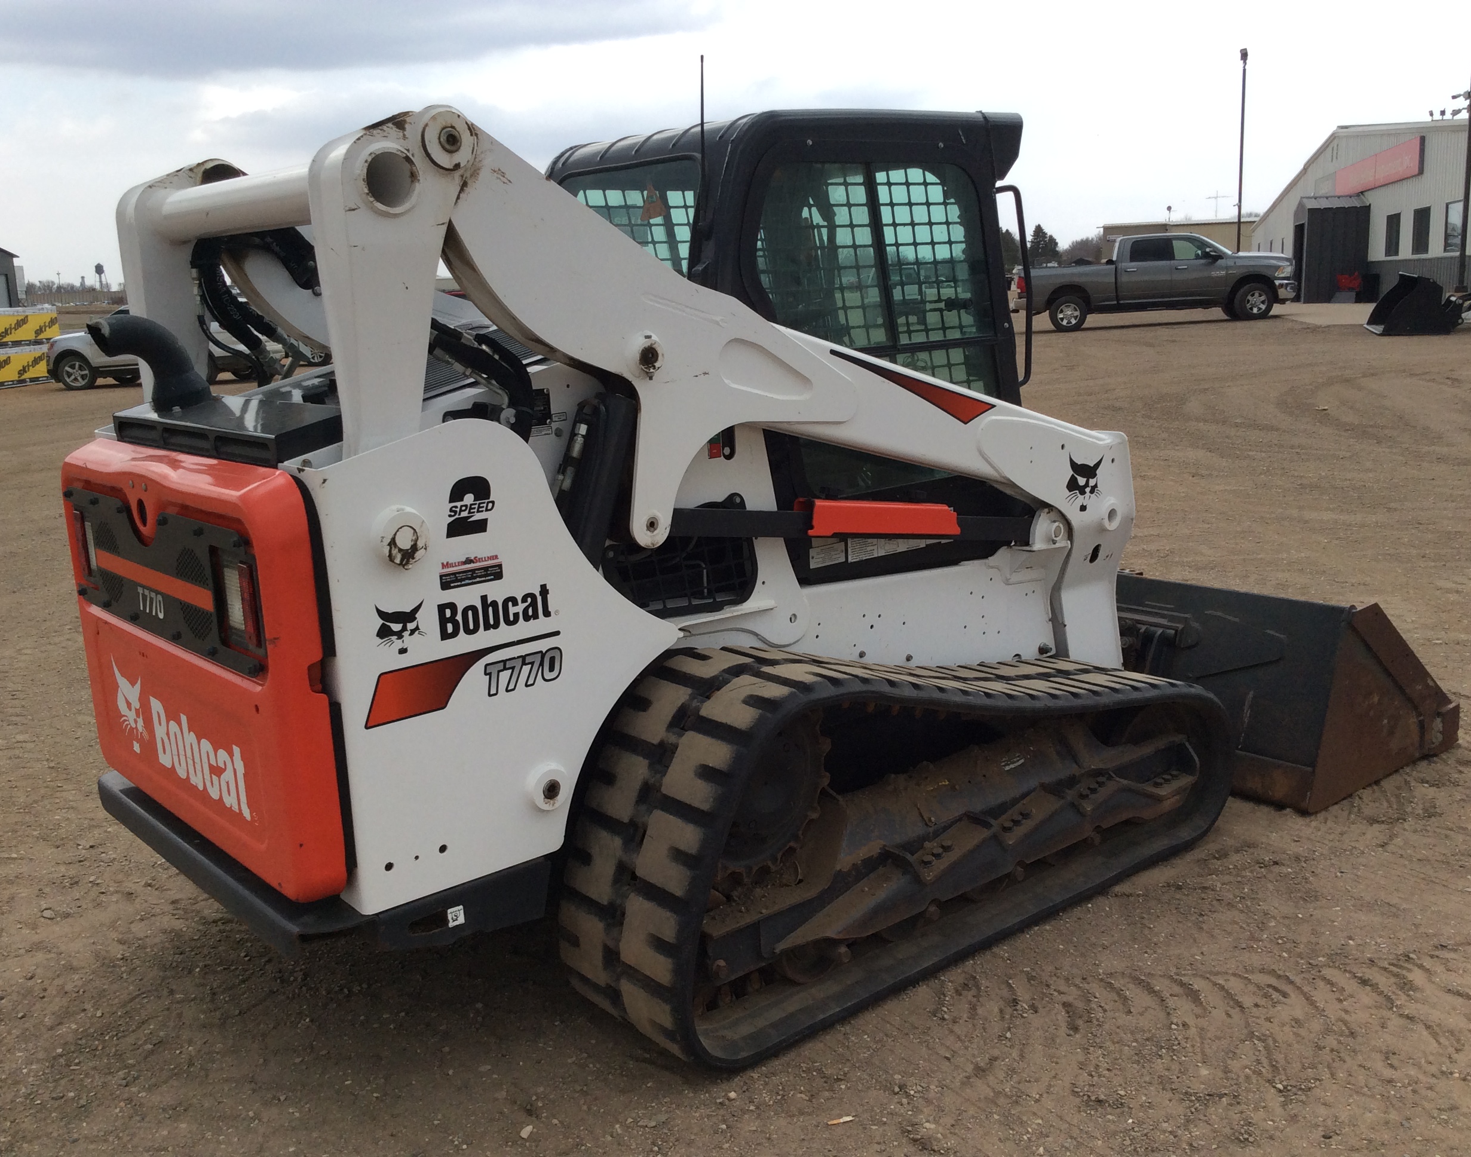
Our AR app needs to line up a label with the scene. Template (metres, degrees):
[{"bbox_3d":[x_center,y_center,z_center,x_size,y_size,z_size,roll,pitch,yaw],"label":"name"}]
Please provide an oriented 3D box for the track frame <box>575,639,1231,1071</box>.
[{"bbox_3d":[0.492,0.459,3.587,2.000,0.800,0.450,-12,15,-38],"label":"track frame"}]

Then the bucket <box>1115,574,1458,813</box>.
[{"bbox_3d":[1.377,0.189,5.188,0.980,0.578,2.030,-12,15,-38],"label":"bucket"}]

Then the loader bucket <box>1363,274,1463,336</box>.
[{"bbox_3d":[12.258,-4.927,25.577,1.350,1.000,2.200,4,14,27],"label":"loader bucket"}]

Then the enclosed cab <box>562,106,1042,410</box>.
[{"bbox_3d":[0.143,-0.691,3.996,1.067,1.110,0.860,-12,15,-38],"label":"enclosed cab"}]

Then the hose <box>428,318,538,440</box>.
[{"bbox_3d":[-0.552,-0.404,3.011,0.280,0.275,0.160,-12,15,-38],"label":"hose"}]

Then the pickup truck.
[{"bbox_3d":[9.036,-6.503,31.283,6.030,1.970,2.020,-1,12,10],"label":"pickup truck"}]

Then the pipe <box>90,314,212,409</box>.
[{"bbox_3d":[-1.445,-0.541,3.536,0.278,0.228,0.140,-12,15,-38],"label":"pipe"}]

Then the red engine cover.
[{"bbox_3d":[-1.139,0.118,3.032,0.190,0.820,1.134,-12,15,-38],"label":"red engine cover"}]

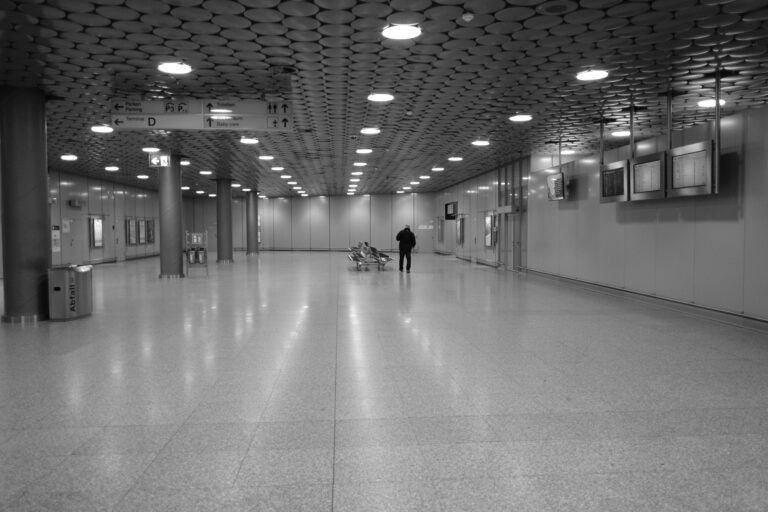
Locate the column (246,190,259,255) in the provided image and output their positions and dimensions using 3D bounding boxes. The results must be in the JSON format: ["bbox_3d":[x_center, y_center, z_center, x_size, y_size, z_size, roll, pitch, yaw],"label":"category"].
[{"bbox_3d":[-8.277,-2.093,36.313,0.730,3.950,0.730,0,3,-4],"label":"column"}]

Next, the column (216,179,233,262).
[{"bbox_3d":[-7.813,-1.734,28.333,0.730,4.043,0.730,0,3,-4],"label":"column"}]

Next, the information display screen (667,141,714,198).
[{"bbox_3d":[5.133,-1.409,9.607,0.110,0.833,1.222,0,3,-4],"label":"information display screen"}]

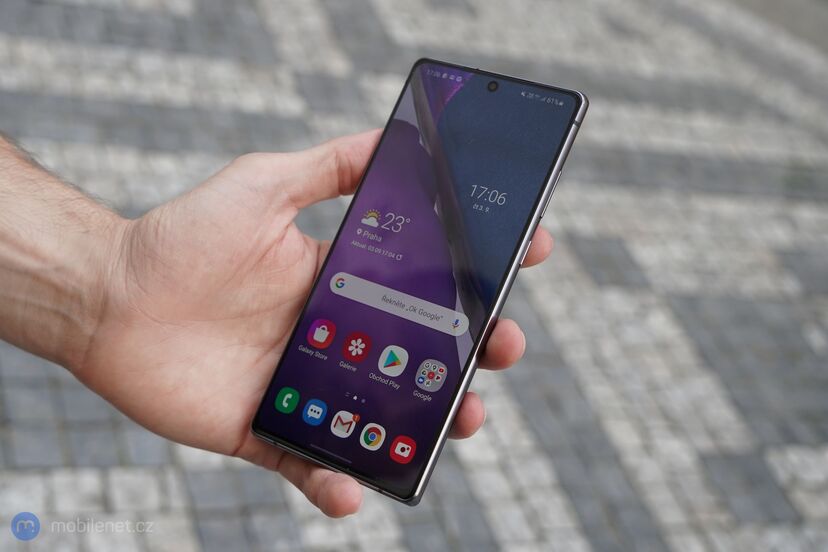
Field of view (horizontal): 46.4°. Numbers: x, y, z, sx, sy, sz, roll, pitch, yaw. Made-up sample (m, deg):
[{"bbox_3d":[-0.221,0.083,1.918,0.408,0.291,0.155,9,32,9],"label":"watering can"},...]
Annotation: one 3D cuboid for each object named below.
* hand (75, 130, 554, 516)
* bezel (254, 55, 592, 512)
[{"bbox_3d":[-0.044,0.013,0.379,0.192,0.072,0.140,3,74,18],"label":"hand"},{"bbox_3d":[0.002,-0.004,0.363,0.075,0.009,0.162,19,80,28],"label":"bezel"}]

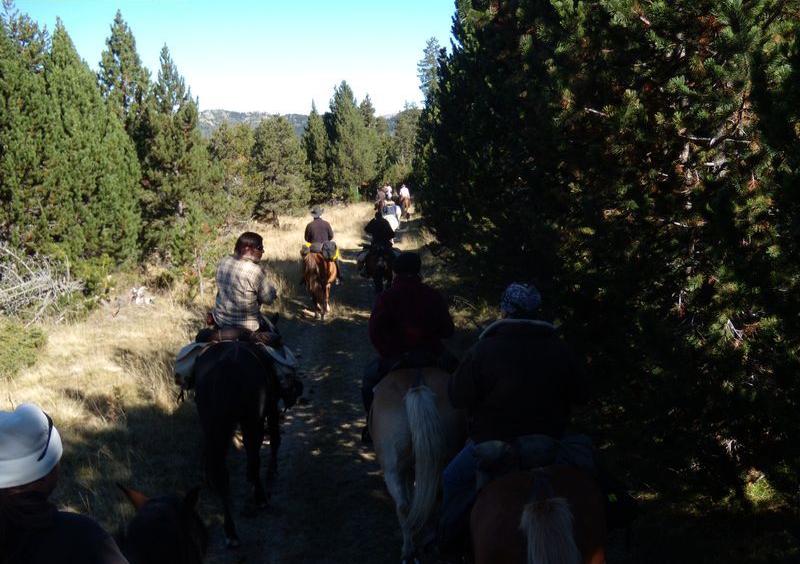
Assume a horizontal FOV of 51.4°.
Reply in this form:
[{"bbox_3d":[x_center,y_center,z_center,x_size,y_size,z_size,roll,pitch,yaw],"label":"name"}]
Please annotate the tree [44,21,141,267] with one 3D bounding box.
[{"bbox_3d":[-8.501,-3.773,23.000,2.800,7.000,2.800,0,6,0],"label":"tree"}]

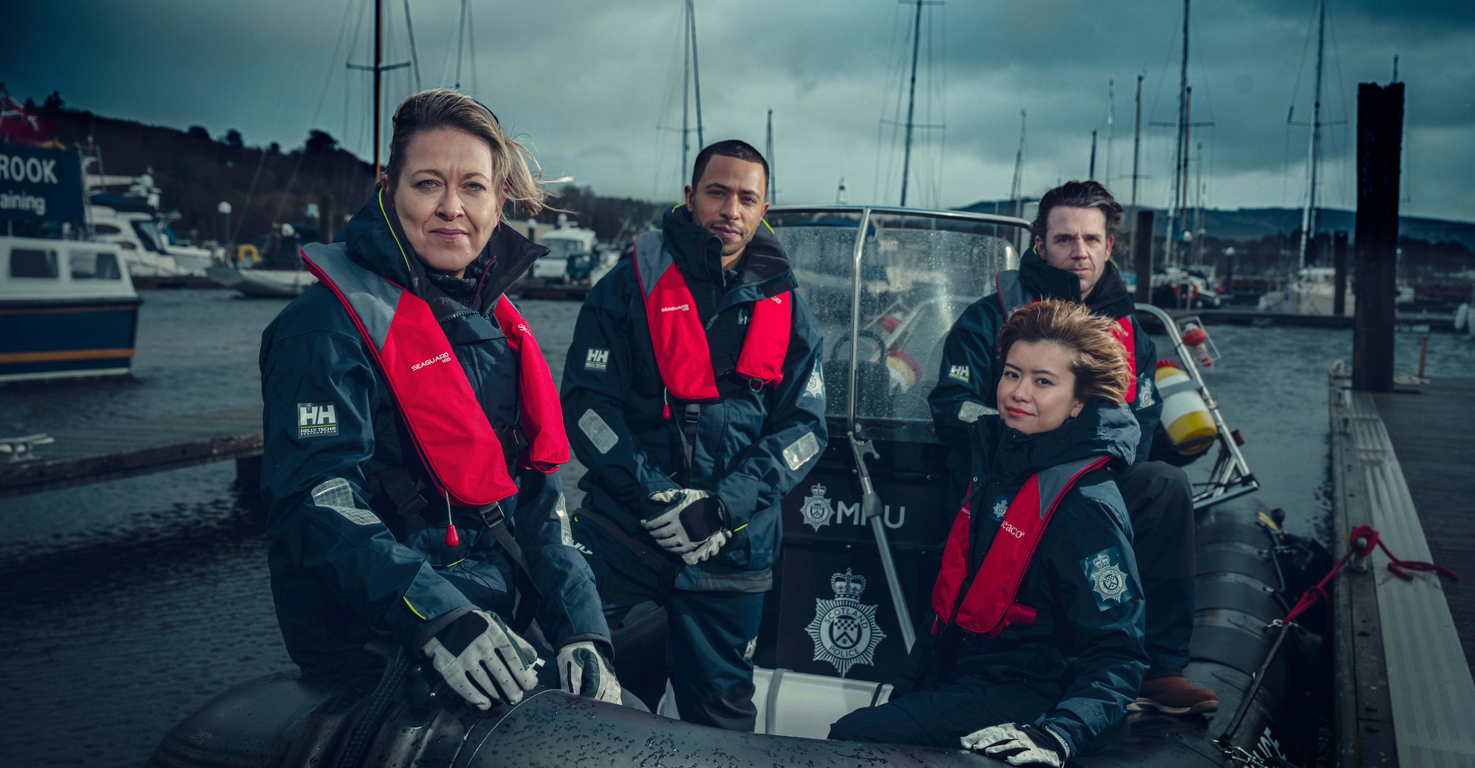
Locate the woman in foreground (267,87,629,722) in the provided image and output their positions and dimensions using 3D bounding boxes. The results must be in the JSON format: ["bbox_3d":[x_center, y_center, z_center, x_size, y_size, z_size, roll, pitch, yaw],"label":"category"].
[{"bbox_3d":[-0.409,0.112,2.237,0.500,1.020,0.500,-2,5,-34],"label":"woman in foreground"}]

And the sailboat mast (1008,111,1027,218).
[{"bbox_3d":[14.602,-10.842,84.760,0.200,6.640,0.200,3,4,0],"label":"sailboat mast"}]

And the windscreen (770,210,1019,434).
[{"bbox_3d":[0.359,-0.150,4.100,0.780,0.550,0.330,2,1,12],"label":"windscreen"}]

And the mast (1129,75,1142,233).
[{"bbox_3d":[19.389,-10.775,79.692,0.200,8.520,0.200,2,4,0],"label":"mast"}]

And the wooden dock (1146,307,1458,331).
[{"bbox_3d":[17.140,-1.934,50.000,11.000,0.500,2.000,3,5,25],"label":"wooden dock"}]

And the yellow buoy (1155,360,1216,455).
[{"bbox_3d":[1.612,0.087,5.900,0.175,0.330,0.175,-25,3,0],"label":"yellow buoy"}]

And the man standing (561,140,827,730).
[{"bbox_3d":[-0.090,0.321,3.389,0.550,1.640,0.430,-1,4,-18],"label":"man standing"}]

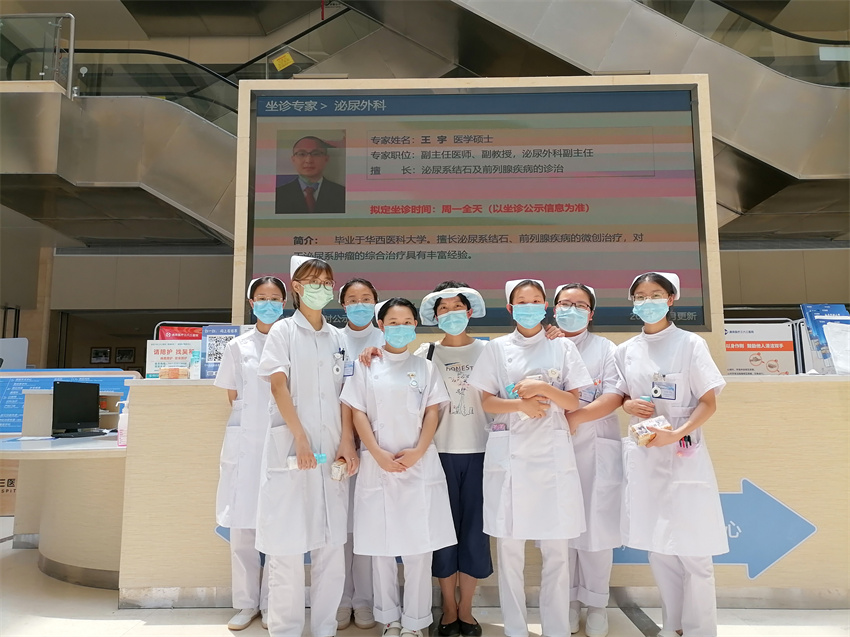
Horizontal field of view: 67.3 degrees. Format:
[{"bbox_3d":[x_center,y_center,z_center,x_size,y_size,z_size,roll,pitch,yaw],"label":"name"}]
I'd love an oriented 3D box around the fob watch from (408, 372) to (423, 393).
[{"bbox_3d":[-0.044,0.293,2.900,0.062,0.092,0.015,0,-12,-1],"label":"fob watch"}]

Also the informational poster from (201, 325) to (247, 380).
[{"bbox_3d":[-1.108,0.185,3.470,0.215,0.297,0.012,0,-10,1],"label":"informational poster"}]

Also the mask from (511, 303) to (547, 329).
[{"bbox_3d":[0.442,-0.011,2.700,0.144,0.110,0.080,-1,-7,6],"label":"mask"}]

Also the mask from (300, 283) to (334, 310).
[{"bbox_3d":[-0.454,-0.093,2.700,0.136,0.110,0.080,4,-11,-31],"label":"mask"}]

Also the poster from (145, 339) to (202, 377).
[{"bbox_3d":[-1.359,0.225,3.460,0.295,0.210,0.012,0,-10,1],"label":"poster"}]

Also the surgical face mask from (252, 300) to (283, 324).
[{"bbox_3d":[-0.766,-0.028,3.120,0.144,0.112,0.080,1,-7,-14],"label":"surgical face mask"}]

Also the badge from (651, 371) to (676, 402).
[{"bbox_3d":[0.973,0.275,2.600,0.098,0.115,0.015,-2,-12,12],"label":"badge"}]

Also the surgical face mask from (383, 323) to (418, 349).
[{"bbox_3d":[-0.111,0.084,2.930,0.144,0.107,0.080,1,-7,-7],"label":"surgical face mask"}]

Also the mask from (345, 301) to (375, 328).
[{"bbox_3d":[-0.314,-0.018,3.090,0.140,0.110,0.080,-3,-6,-9],"label":"mask"}]

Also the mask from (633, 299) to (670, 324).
[{"bbox_3d":[0.933,-0.028,2.630,0.142,0.104,0.080,-4,-8,29],"label":"mask"}]

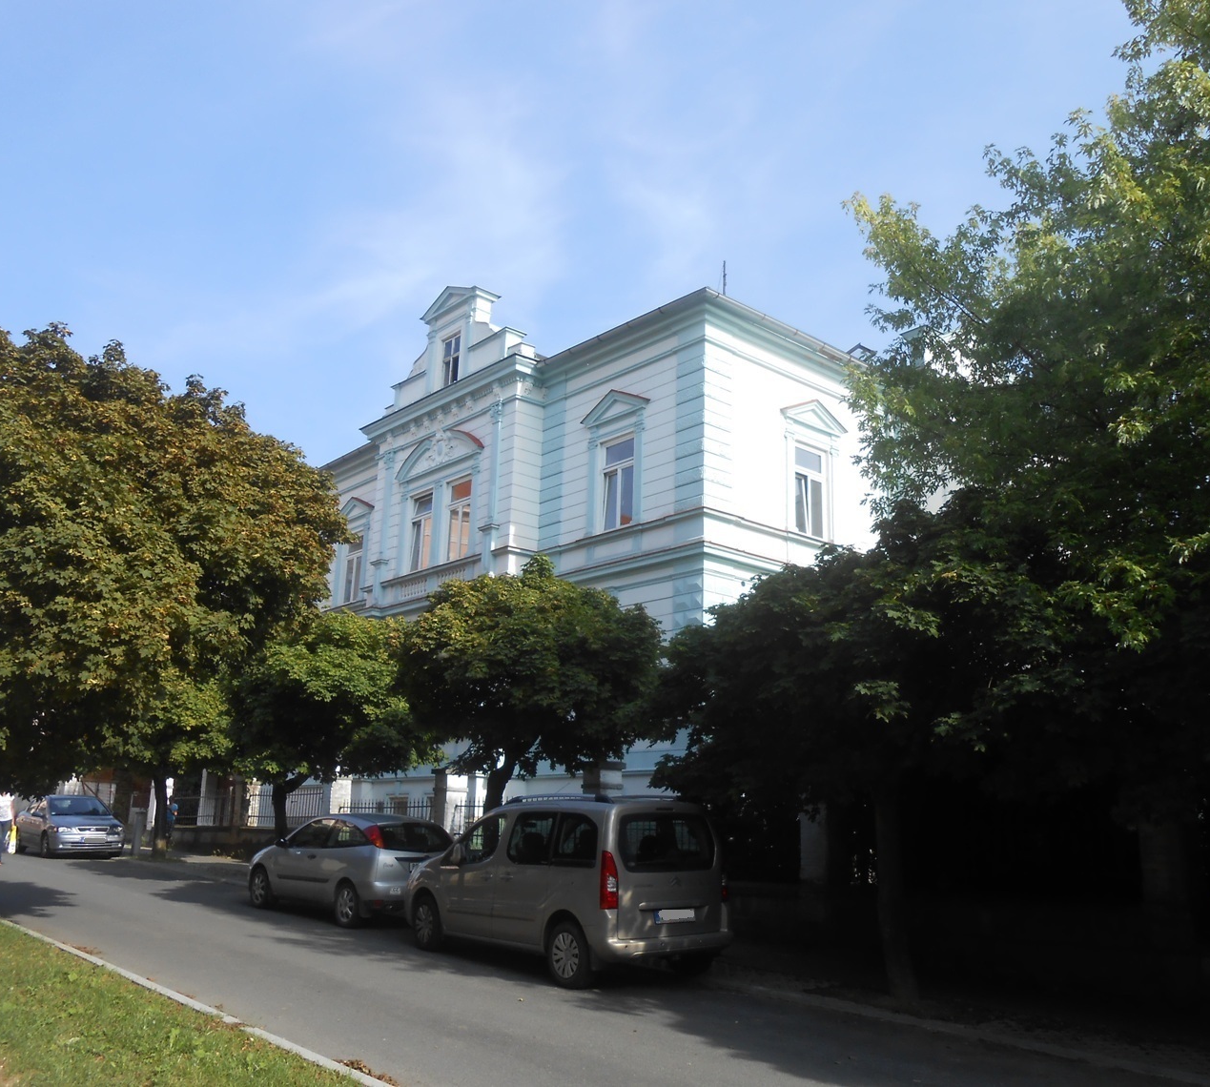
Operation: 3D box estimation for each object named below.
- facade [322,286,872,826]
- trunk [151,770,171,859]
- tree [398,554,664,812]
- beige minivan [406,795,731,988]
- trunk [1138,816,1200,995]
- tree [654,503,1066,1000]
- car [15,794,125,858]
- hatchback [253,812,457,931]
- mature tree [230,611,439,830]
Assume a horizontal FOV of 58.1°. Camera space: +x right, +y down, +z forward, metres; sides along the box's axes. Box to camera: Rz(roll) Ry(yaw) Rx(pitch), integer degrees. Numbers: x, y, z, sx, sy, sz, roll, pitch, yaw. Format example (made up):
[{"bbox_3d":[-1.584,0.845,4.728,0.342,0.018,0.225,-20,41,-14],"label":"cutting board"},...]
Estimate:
[{"bbox_3d":[0.183,1.600,30.151,11.800,14.300,16.200,14,-19,-39],"label":"facade"},{"bbox_3d":[-10.391,6.289,25.531,0.360,2.100,0.360,14,-19,-38],"label":"trunk"},{"bbox_3d":[-1.189,2.758,16.075,4.100,5.300,4.100,14,-19,-38],"label":"tree"},{"bbox_3d":[-0.605,3.768,12.246,1.810,1.820,4.380,13,-17,-38],"label":"beige minivan"},{"bbox_3d":[5.824,3.613,11.258,0.460,2.000,0.460,14,-19,-38],"label":"trunk"},{"bbox_3d":[2.525,1.823,10.806,4.300,5.000,4.200,14,-19,-38],"label":"tree"},{"bbox_3d":[-13.029,6.918,26.730,1.710,1.430,4.150,12,-17,-36],"label":"car"},{"bbox_3d":[-3.749,4.762,16.143,1.700,1.430,4.150,14,-17,-40],"label":"hatchback"},{"bbox_3d":[-5.534,3.895,21.401,4.200,5.200,4.100,14,-19,-38],"label":"mature tree"}]

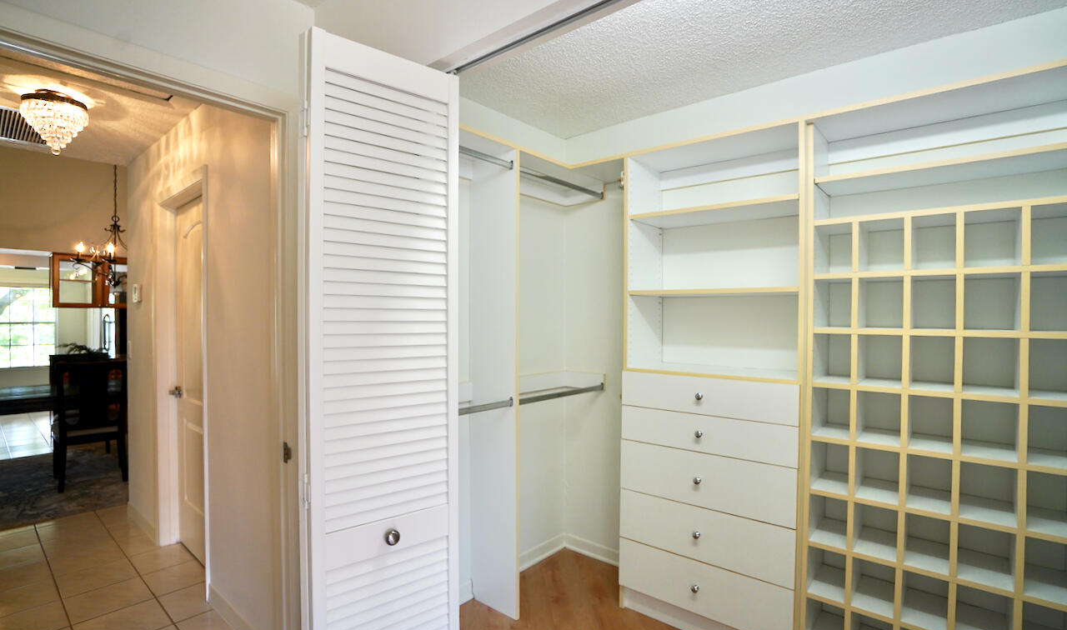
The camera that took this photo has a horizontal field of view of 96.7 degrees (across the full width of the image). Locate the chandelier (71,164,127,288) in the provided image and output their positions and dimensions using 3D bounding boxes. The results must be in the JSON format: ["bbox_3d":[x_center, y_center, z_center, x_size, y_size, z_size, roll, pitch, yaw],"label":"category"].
[{"bbox_3d":[-4.000,-0.865,4.540,0.640,1.220,0.640,0,0,37],"label":"chandelier"}]

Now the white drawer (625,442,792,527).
[{"bbox_3d":[0.820,0.705,2.172,0.730,0.231,0.380,0,0,37],"label":"white drawer"}]

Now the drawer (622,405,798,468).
[{"bbox_3d":[0.824,0.507,2.172,0.730,0.158,0.380,0,0,37],"label":"drawer"}]

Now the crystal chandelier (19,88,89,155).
[{"bbox_3d":[-2.310,-0.920,2.295,0.255,0.285,0.255,0,0,37],"label":"crystal chandelier"}]

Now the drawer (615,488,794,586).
[{"bbox_3d":[0.815,0.937,2.172,0.730,0.228,0.380,0,0,37],"label":"drawer"}]

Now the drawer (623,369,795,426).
[{"bbox_3d":[0.827,0.348,2.172,0.730,0.155,0.380,0,0,37],"label":"drawer"}]

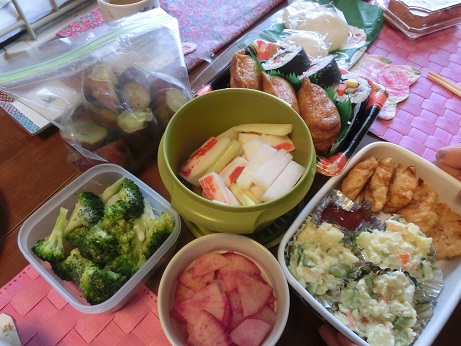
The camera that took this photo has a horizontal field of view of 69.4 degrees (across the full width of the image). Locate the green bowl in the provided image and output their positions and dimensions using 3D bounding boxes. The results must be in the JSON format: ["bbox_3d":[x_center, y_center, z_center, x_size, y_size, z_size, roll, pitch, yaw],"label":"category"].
[{"bbox_3d":[0.007,-0.007,0.362,0.160,0.092,0.160,2,60,-3],"label":"green bowl"}]

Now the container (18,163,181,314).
[{"bbox_3d":[-0.124,0.068,0.344,0.122,0.055,0.122,35,63,15],"label":"container"}]

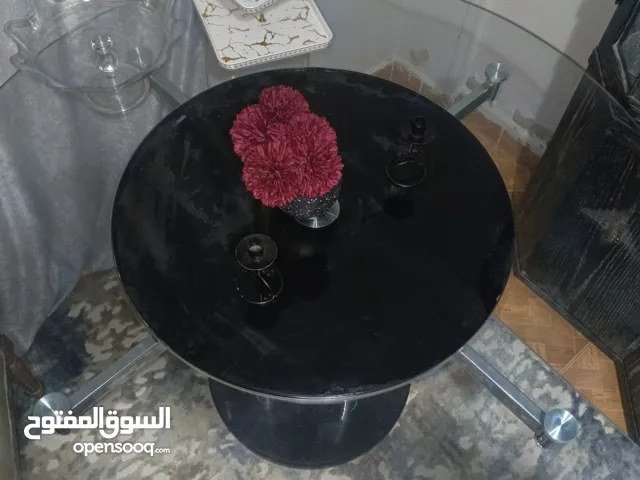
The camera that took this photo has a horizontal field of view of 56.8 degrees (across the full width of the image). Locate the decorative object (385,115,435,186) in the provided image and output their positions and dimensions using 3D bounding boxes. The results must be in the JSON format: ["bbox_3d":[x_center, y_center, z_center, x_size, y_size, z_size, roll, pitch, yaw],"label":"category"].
[{"bbox_3d":[0.161,-0.158,1.033,0.075,0.130,0.075,1,57,-1],"label":"decorative object"}]

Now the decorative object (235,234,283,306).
[{"bbox_3d":[-0.094,0.039,0.903,0.075,0.126,0.075,1,57,-1],"label":"decorative object"}]

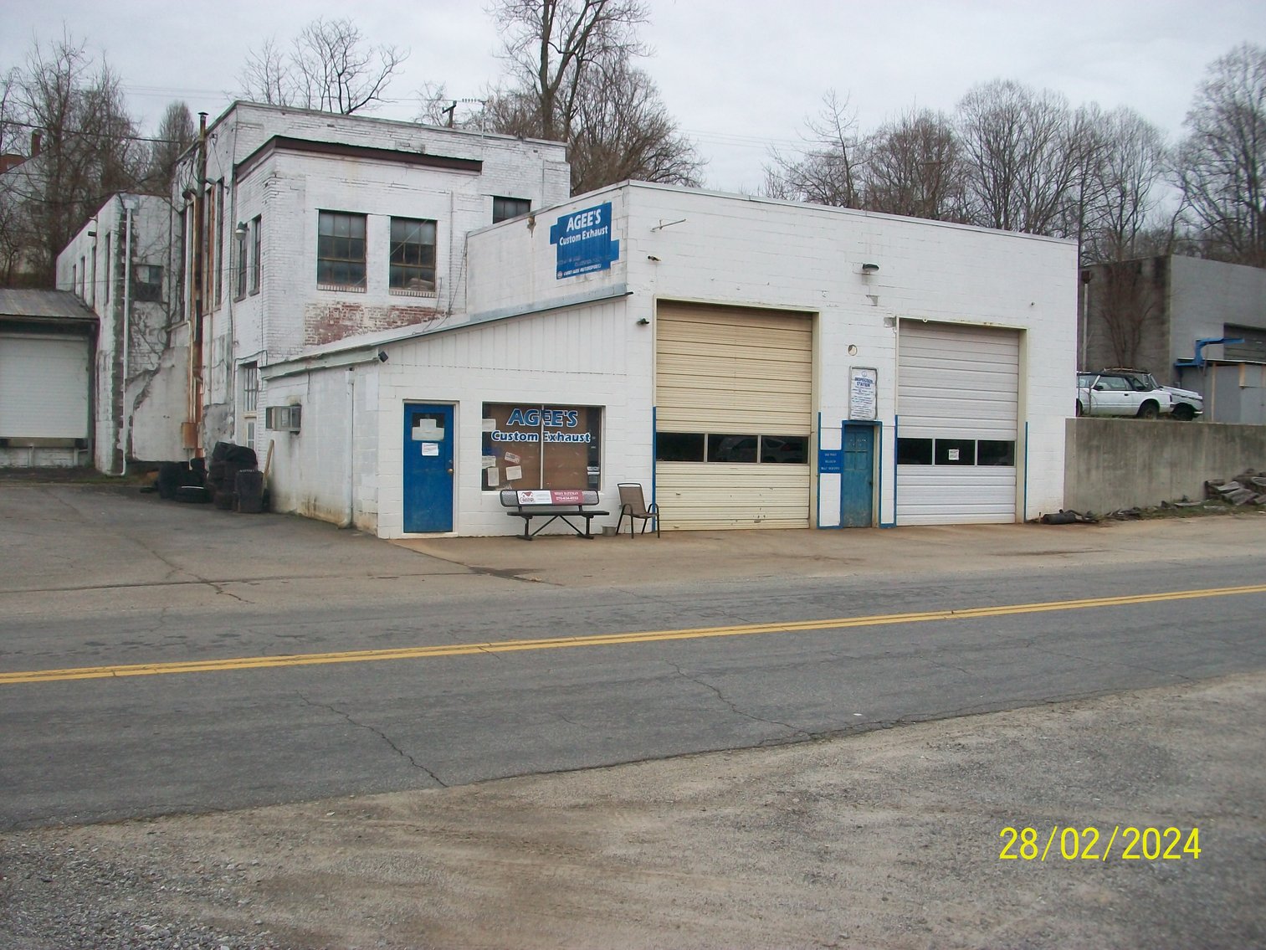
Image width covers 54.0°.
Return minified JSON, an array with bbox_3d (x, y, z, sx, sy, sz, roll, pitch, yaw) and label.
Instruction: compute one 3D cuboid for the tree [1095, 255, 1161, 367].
[{"bbox_3d":[15.700,-4.300,39.500,2.200,5.000,2.100,0,1,0],"label":"tree"}]

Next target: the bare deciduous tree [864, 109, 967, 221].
[{"bbox_3d":[14.700,-14.400,64.000,5.600,9.300,5.600,0,1,0],"label":"bare deciduous tree"}]

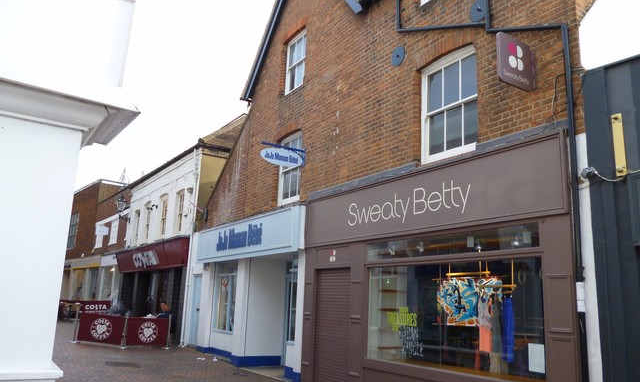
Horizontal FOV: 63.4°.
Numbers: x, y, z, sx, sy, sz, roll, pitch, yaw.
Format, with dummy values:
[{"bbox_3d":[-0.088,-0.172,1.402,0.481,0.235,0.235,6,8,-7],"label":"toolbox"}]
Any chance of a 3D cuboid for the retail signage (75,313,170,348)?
[{"bbox_3d":[-5.730,4.050,15.050,2.720,0.900,0.300,2,-12,2],"label":"retail signage"}]

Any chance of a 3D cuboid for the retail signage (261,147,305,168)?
[{"bbox_3d":[-0.728,-0.657,10.140,0.980,0.335,0.050,10,-14,-32],"label":"retail signage"}]

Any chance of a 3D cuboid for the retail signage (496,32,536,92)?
[{"bbox_3d":[2.243,-1.470,5.932,0.600,0.590,0.060,10,-14,-32],"label":"retail signage"}]

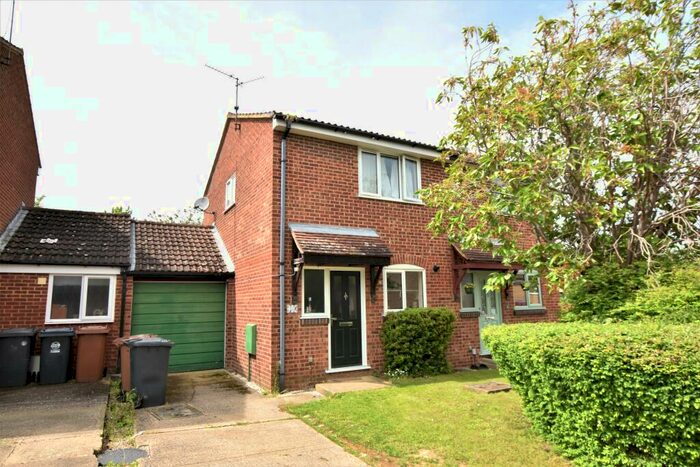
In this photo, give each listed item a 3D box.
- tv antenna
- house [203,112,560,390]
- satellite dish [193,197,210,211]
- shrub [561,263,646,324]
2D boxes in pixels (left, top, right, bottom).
[{"bbox_3d":[-2.883,-3.462,10.184,0.947,1.550,1.178,-9,-13,40],"label":"tv antenna"},{"bbox_3d":[0.320,0.180,13.195,8.700,7.150,8.400,4,-11,-29],"label":"house"},{"bbox_3d":[-4.527,-0.914,12.450,0.500,0.450,0.360,-5,-10,20],"label":"satellite dish"},{"bbox_3d":[6.107,1.824,9.800,1.950,2.300,1.800,4,-11,-29],"label":"shrub"}]

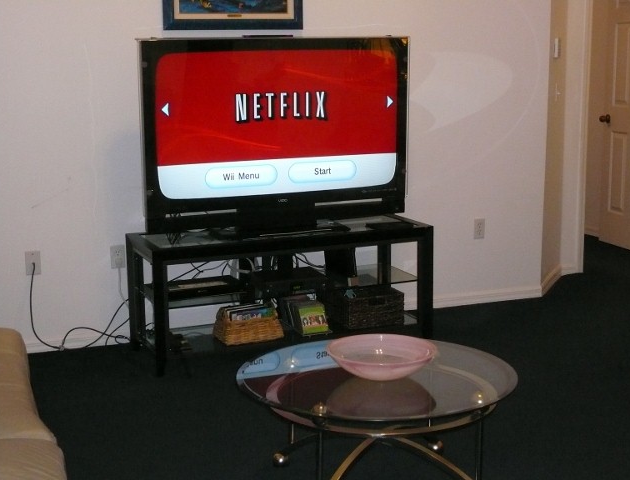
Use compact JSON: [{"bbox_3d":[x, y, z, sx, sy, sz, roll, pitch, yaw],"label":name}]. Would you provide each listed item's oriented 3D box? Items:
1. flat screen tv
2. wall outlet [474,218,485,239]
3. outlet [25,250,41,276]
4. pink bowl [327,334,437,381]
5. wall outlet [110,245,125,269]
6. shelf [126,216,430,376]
[{"bbox_3d":[-0.192,-0.493,5.126,1.324,0.915,0.256,-5,12,-24],"label":"flat screen tv"},{"bbox_3d":[0.931,-0.059,6.034,0.070,0.114,0.012,-5,11,-21],"label":"wall outlet"},{"bbox_3d":[-1.347,0.114,5.137,0.070,0.114,0.012,-5,11,-21],"label":"outlet"},{"bbox_3d":[0.220,0.402,3.522,0.357,0.093,0.357,0,11,0],"label":"pink bowl"},{"bbox_3d":[-0.969,0.086,5.286,0.070,0.114,0.012,-5,11,-21],"label":"wall outlet"},{"bbox_3d":[-0.156,0.239,5.270,1.426,0.577,0.463,-5,11,-23],"label":"shelf"}]

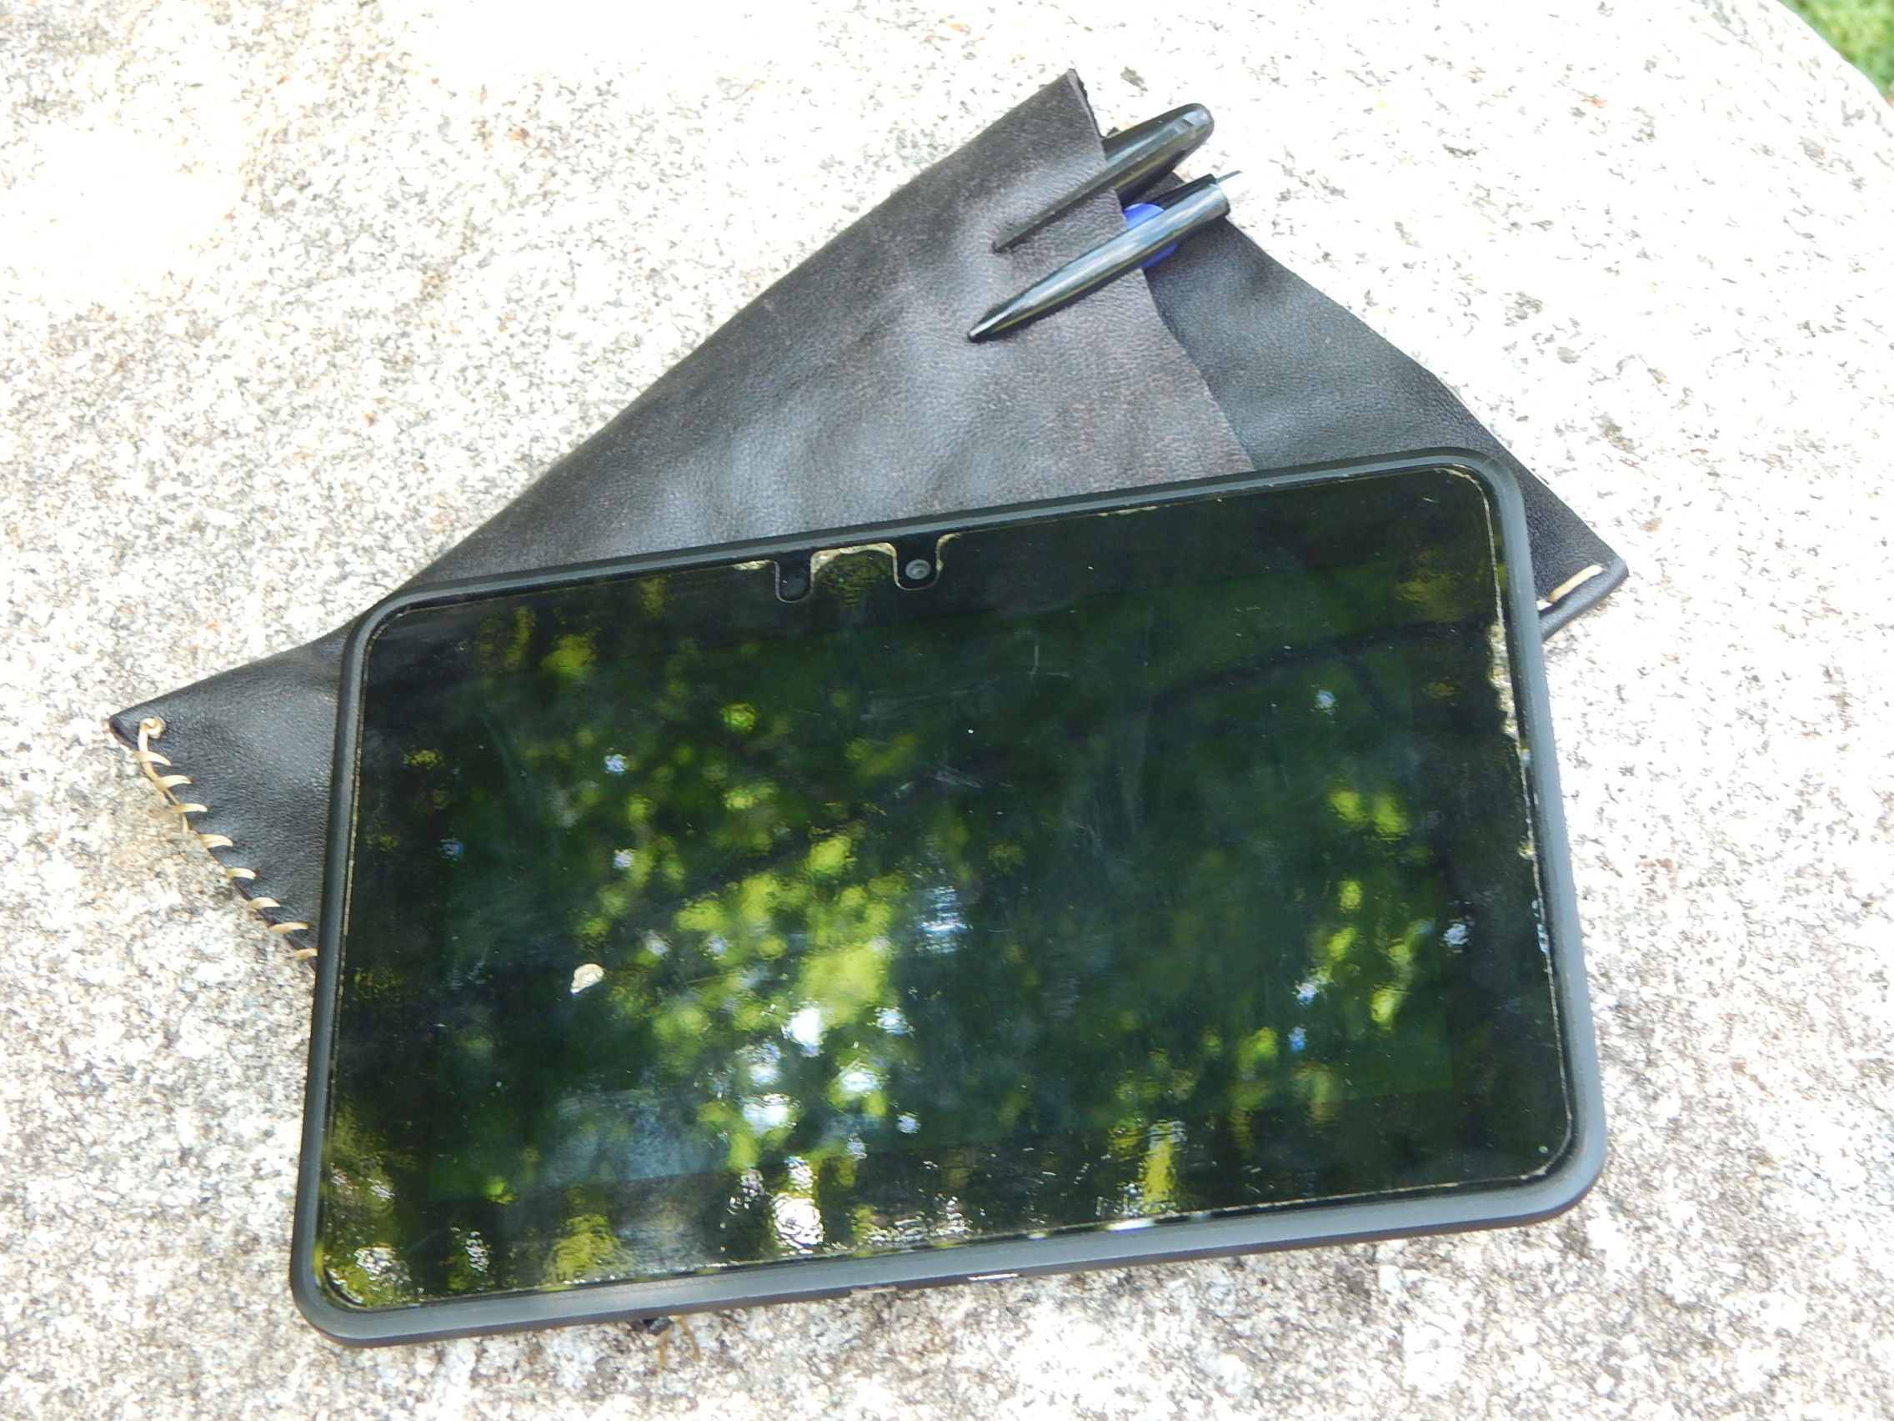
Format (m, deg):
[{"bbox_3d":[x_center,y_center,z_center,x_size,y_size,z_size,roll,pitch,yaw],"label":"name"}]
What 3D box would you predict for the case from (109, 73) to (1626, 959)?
[{"bbox_3d":[-0.015,-0.013,0.617,0.204,0.017,0.156,-36,56,-13],"label":"case"}]

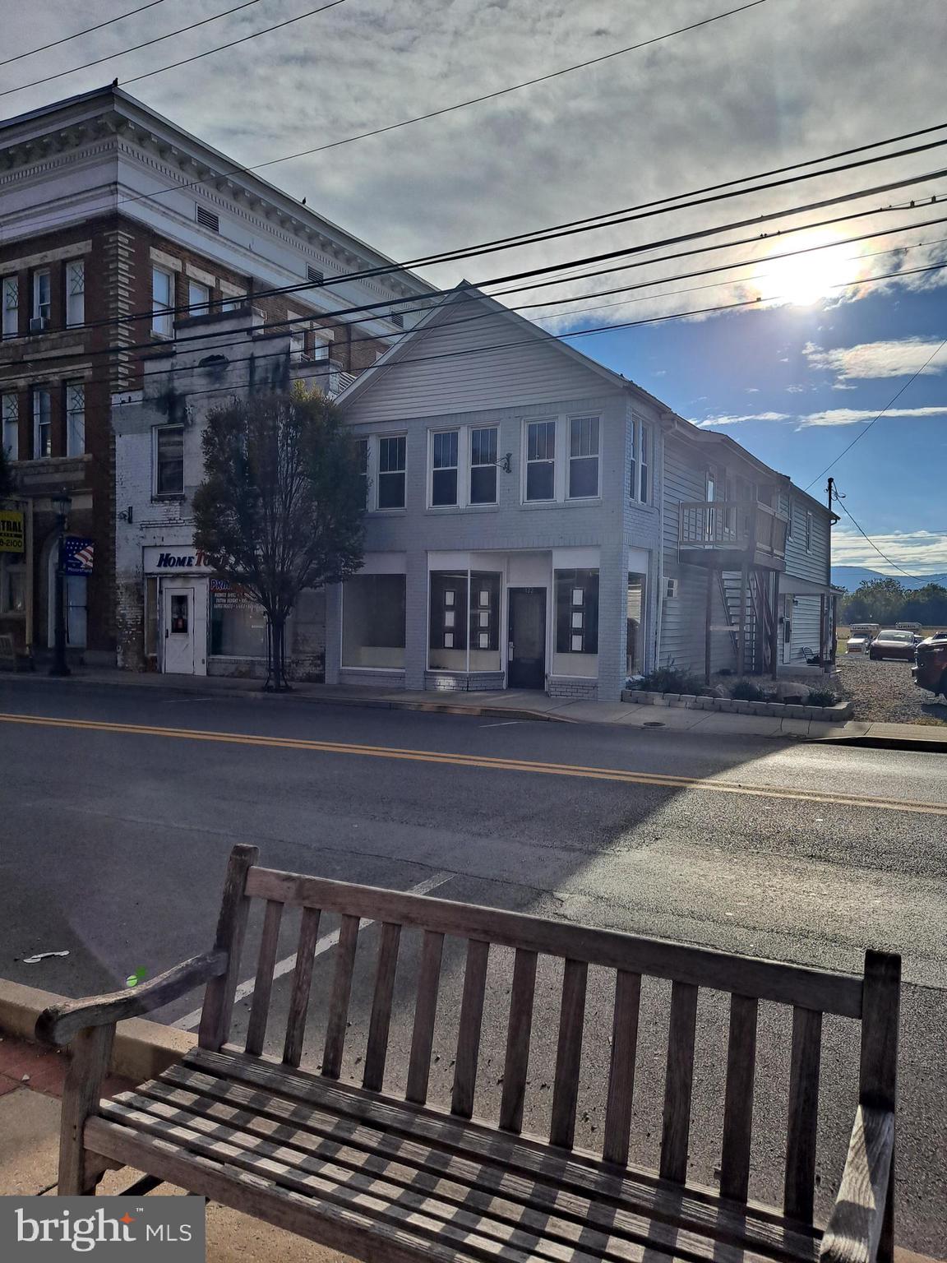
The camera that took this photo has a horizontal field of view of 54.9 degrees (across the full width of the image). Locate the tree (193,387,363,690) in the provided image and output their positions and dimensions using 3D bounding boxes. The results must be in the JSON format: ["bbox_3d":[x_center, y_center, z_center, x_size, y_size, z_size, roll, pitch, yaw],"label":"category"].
[{"bbox_3d":[-3.877,-1.841,18.100,3.400,6.000,3.400,1,1,0],"label":"tree"}]

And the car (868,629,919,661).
[{"bbox_3d":[19.597,0.578,42.241,1.840,1.430,4.600,1,1,27],"label":"car"}]

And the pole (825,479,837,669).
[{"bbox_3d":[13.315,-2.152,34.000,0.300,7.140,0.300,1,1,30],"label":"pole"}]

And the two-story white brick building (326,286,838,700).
[{"bbox_3d":[5.023,-2.852,26.390,7.400,8.050,20.550,1,1,30],"label":"two-story white brick building"}]

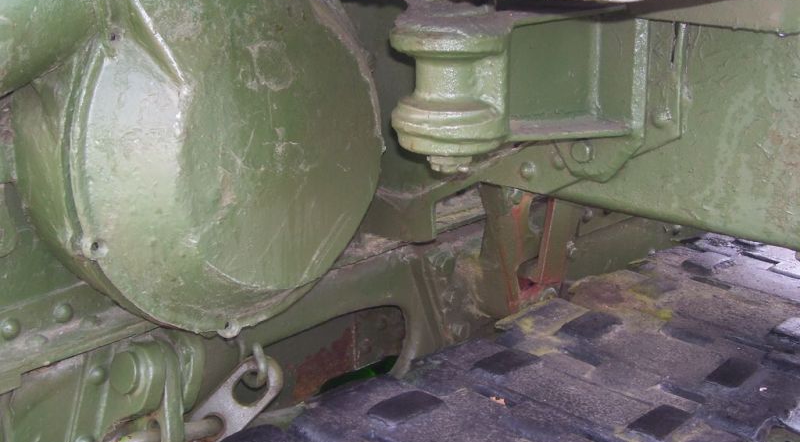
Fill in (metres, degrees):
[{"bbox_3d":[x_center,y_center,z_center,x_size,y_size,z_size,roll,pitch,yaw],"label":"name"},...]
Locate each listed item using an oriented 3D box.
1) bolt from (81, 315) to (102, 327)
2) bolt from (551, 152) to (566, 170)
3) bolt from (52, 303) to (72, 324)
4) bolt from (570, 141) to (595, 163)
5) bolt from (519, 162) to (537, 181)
[{"bbox_3d":[-0.313,0.102,1.080,0.021,0.009,0.021,10,16,37],"label":"bolt"},{"bbox_3d":[0.200,-0.075,1.327,0.022,0.022,0.009,10,16,37],"label":"bolt"},{"bbox_3d":[-0.338,0.092,1.064,0.009,0.020,0.020,10,16,37],"label":"bolt"},{"bbox_3d":[0.223,-0.084,1.300,0.026,0.026,0.011,10,16,37],"label":"bolt"},{"bbox_3d":[0.164,-0.065,1.359,0.022,0.022,0.009,10,16,37],"label":"bolt"}]

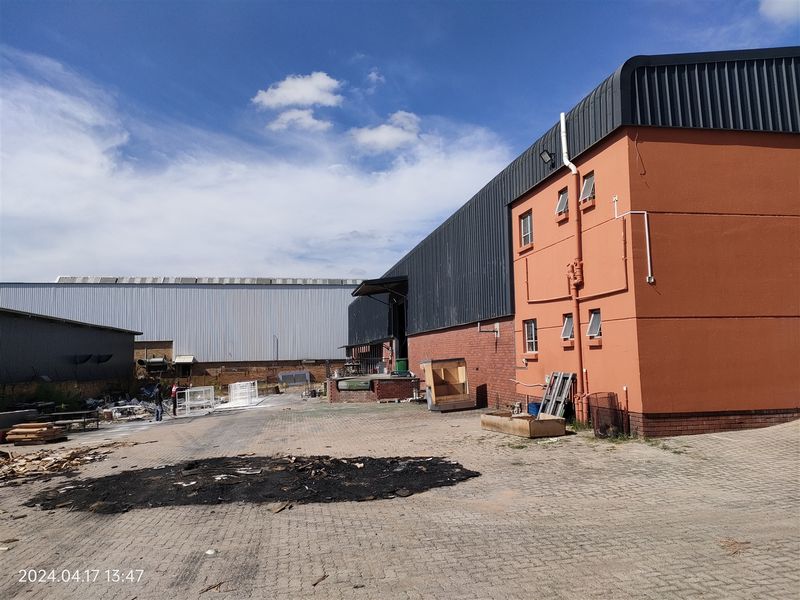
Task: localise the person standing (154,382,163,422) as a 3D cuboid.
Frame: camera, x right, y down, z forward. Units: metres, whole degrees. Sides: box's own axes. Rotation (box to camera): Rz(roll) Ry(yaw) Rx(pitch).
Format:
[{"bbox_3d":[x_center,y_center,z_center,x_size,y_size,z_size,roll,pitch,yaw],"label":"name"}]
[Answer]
[{"bbox_3d":[-10.557,4.484,27.300,0.400,1.680,0.500,0,-5,-12],"label":"person standing"}]

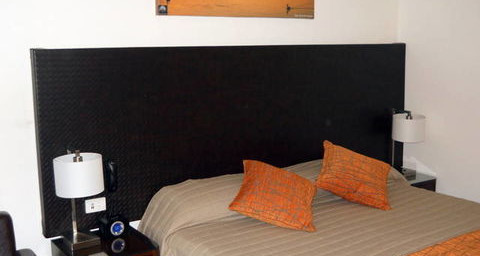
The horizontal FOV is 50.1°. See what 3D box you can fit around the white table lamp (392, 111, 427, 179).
[{"bbox_3d":[1.288,0.132,3.963,0.240,0.520,0.275,-7,10,-32],"label":"white table lamp"}]

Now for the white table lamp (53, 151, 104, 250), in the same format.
[{"bbox_3d":[-0.828,0.369,2.663,0.240,0.520,0.275,-7,10,-32],"label":"white table lamp"}]

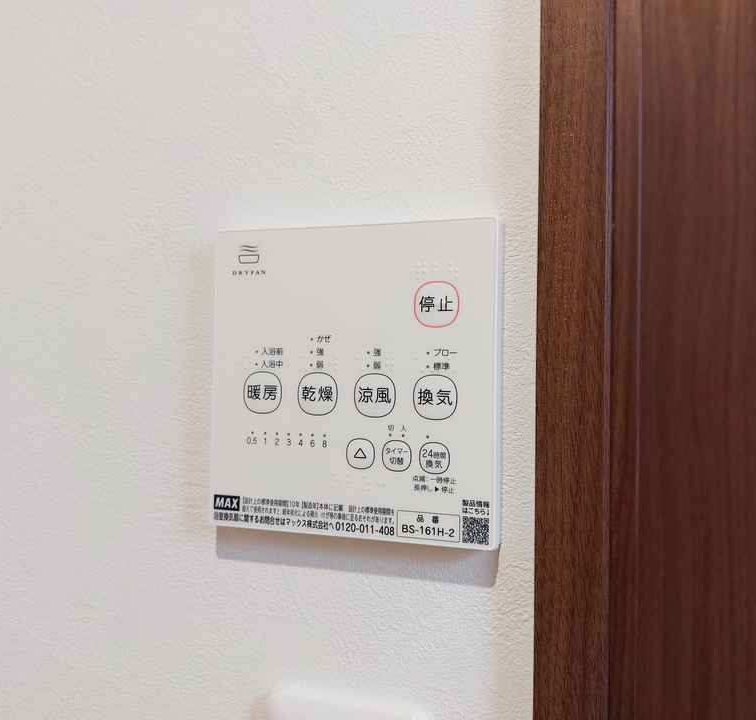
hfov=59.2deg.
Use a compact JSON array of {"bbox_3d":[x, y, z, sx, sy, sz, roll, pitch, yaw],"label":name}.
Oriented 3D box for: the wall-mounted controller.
[{"bbox_3d":[-0.010,0.008,0.263,0.116,0.120,0.017,1,-1,18],"label":"wall-mounted controller"}]

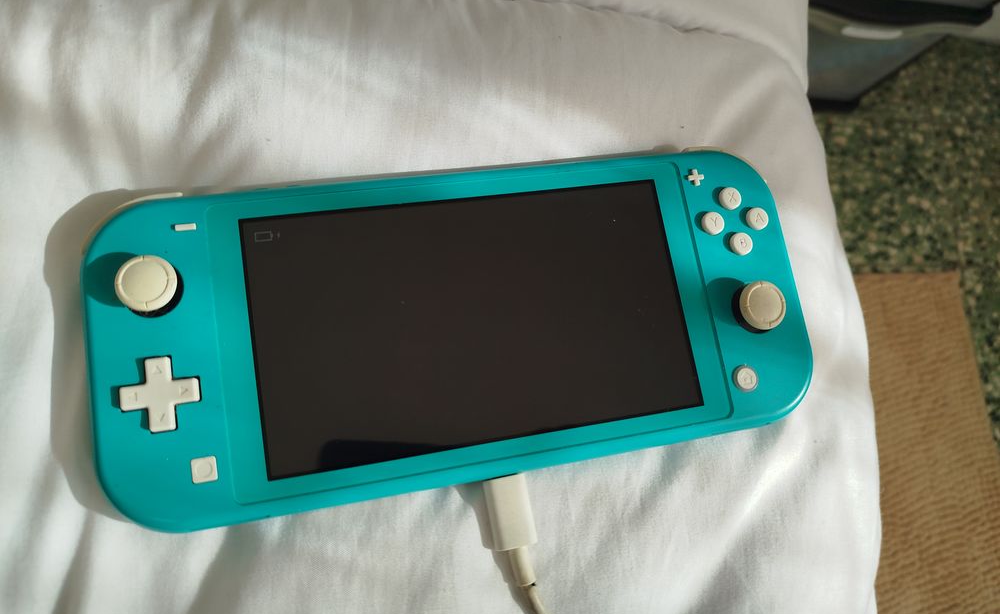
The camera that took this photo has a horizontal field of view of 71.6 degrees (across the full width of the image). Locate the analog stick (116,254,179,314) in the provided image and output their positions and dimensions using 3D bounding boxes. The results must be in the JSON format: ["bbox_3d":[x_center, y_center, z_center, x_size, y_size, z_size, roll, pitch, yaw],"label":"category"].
[{"bbox_3d":[-0.091,-0.006,0.180,0.015,0.007,0.015,-8,80,-13],"label":"analog stick"}]

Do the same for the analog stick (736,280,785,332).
[{"bbox_3d":[0.079,0.000,0.213,0.015,0.007,0.015,2,78,-11],"label":"analog stick"}]

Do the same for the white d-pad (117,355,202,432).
[{"bbox_3d":[-0.087,0.022,0.178,0.019,0.003,0.019,-8,80,-13],"label":"white d-pad"}]

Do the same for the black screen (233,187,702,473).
[{"bbox_3d":[-0.006,0.003,0.200,0.125,0.002,0.071,-8,80,-13],"label":"black screen"}]

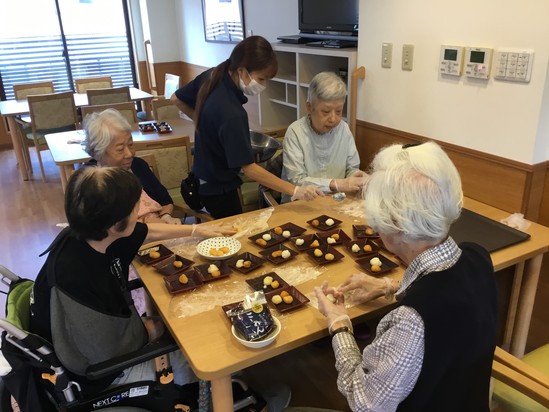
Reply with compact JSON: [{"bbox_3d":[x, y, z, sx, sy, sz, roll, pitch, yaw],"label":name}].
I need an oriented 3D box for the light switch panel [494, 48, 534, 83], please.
[{"bbox_3d":[0.934,-0.548,1.928,0.014,0.120,0.158,-13,24,-26],"label":"light switch panel"}]

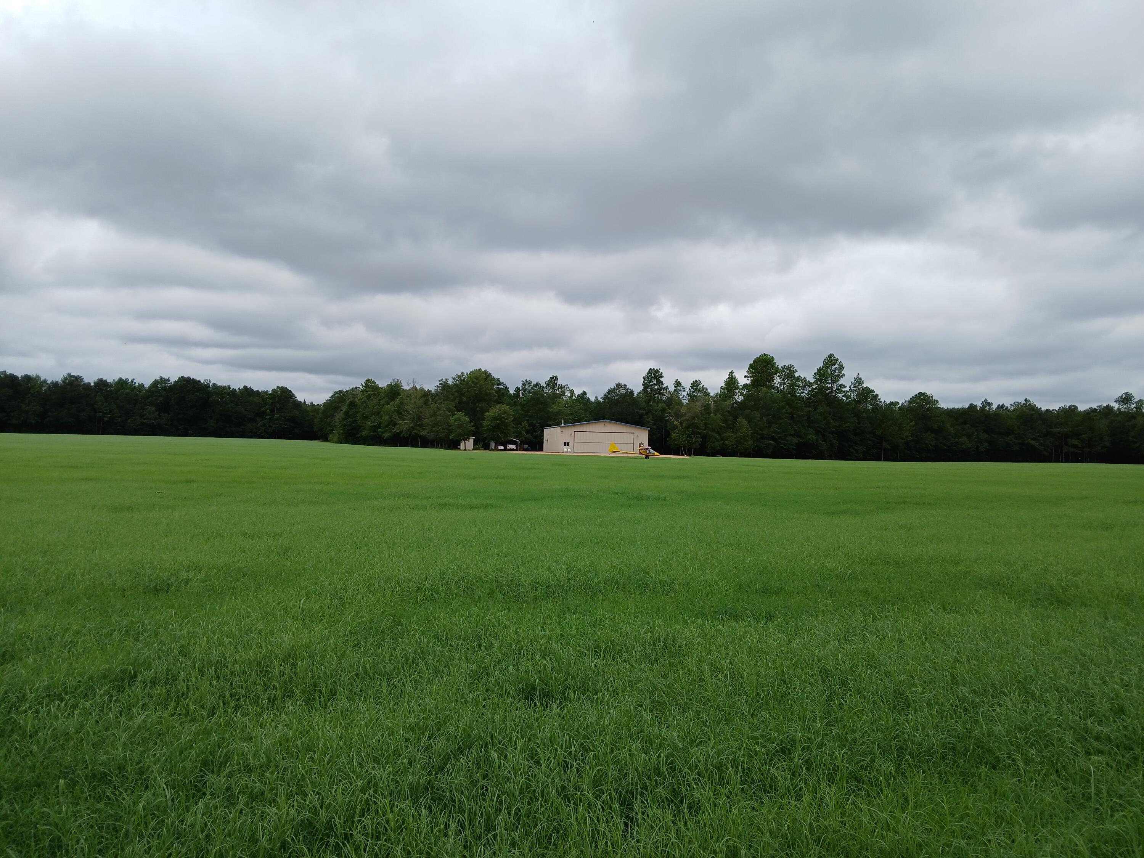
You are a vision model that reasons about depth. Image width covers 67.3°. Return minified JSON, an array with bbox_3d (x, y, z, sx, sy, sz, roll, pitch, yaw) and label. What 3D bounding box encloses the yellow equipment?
[{"bbox_3d":[8.239,2.880,113.000,6.750,2.300,9.000,1,-1,4],"label":"yellow equipment"}]

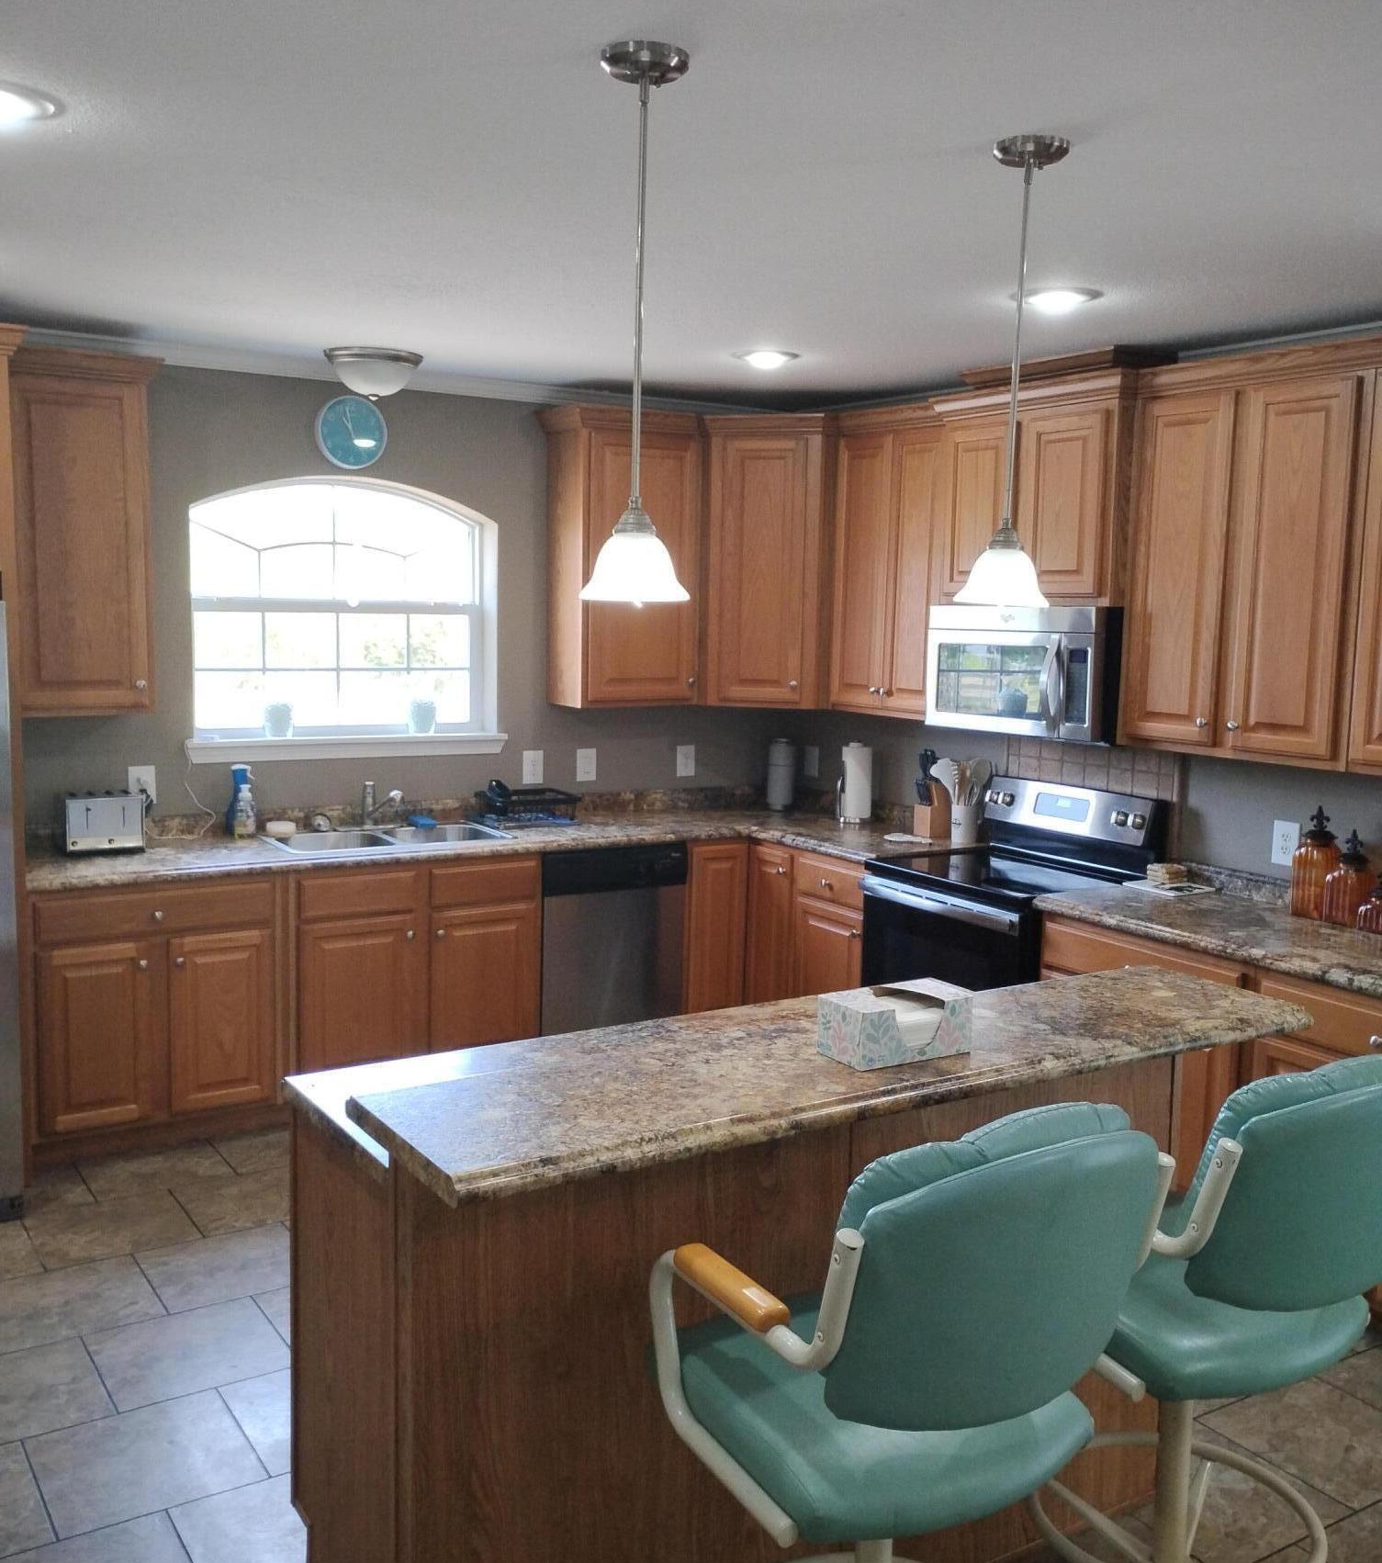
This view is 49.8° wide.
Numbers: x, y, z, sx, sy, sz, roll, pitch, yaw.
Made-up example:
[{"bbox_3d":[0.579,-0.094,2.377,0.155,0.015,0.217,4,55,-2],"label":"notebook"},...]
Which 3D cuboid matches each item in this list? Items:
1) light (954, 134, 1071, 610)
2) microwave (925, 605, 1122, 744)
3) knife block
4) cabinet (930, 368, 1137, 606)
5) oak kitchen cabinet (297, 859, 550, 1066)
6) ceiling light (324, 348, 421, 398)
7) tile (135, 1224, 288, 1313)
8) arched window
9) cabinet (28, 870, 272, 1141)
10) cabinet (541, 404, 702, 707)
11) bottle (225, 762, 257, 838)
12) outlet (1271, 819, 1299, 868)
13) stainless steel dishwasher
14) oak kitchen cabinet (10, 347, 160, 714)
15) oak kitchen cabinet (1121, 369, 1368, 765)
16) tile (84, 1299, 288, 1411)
[{"bbox_3d":[0.591,-0.720,2.669,0.178,0.805,0.178,1,7,0],"label":"light"},{"bbox_3d":[1.194,-0.371,4.945,0.425,0.414,0.760,-3,8,-32],"label":"microwave"},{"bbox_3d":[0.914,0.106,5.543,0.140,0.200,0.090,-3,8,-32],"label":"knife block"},{"bbox_3d":[1.208,-0.911,4.829,0.406,0.686,0.772,-3,8,-32],"label":"cabinet"},{"bbox_3d":[-1.077,0.666,5.299,0.915,0.876,0.630,-3,8,-32],"label":"oak kitchen cabinet"},{"bbox_3d":[-1.079,-1.367,5.057,0.333,0.165,0.333,-3,8,-32],"label":"ceiling light"},{"bbox_3d":[-1.235,1.300,3.976,0.401,0.010,0.401,-3,8,-32],"label":"tile"},{"bbox_3d":[-1.254,-0.605,5.435,1.170,1.000,0.150,-3,8,-32],"label":"arched window"},{"bbox_3d":[-1.800,0.685,4.870,0.762,0.833,0.621,-3,8,-32],"label":"cabinet"},{"bbox_3d":[-0.262,-0.851,5.789,0.580,1.095,0.335,-3,8,-32],"label":"cabinet"},{"bbox_3d":[-1.569,0.068,5.194,0.095,0.255,0.070,-3,8,-32],"label":"bottle"},{"bbox_3d":[1.761,0.183,4.407,0.008,0.130,0.086,-3,8,-32],"label":"outlet"},{"bbox_3d":[-0.439,0.654,5.711,0.600,0.875,0.620,-3,8,-32],"label":"stainless steel dishwasher"},{"bbox_3d":[-1.979,-0.772,4.734,0.485,1.110,0.355,-3,8,-32],"label":"oak kitchen cabinet"},{"bbox_3d":[1.645,-0.609,4.231,0.323,1.072,0.772,-3,8,-32],"label":"oak kitchen cabinet"},{"bbox_3d":[-1.189,1.354,3.529,0.401,0.010,0.398,-3,8,-32],"label":"tile"}]

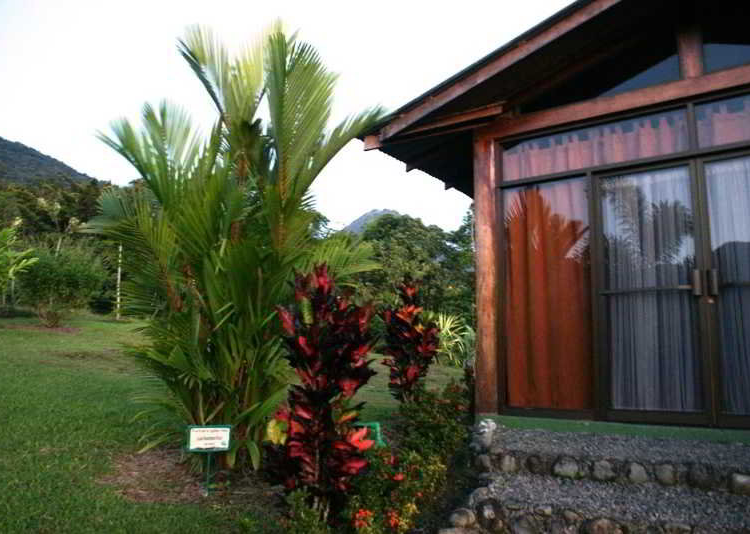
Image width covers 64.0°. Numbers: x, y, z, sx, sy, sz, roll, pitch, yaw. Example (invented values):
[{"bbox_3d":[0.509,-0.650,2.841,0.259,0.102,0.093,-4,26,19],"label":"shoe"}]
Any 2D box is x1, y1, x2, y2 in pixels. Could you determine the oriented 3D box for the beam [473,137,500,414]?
[{"bbox_3d":[1.063,0.039,5.747,0.175,2.682,0.175,-5,-10,33],"label":"beam"}]

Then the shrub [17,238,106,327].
[{"bbox_3d":[-6.507,0.317,12.512,1.623,1.837,1.623,5,-9,-27],"label":"shrub"}]

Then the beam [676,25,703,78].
[{"bbox_3d":[2.632,-1.798,5.003,0.170,0.477,0.170,-5,-10,33],"label":"beam"}]

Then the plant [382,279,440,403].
[{"bbox_3d":[0.325,0.692,5.501,0.531,1.182,0.531,0,-8,3],"label":"plant"}]

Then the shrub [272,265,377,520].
[{"bbox_3d":[-0.270,0.664,3.303,0.570,1.371,0.570,1,-8,-4],"label":"shrub"}]

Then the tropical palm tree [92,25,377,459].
[{"bbox_3d":[-0.920,-0.229,4.225,2.022,3.174,1.920,2,-9,-13],"label":"tropical palm tree"}]

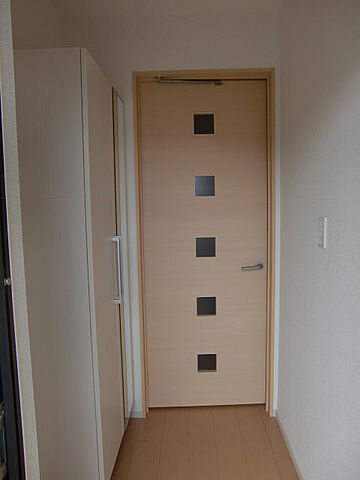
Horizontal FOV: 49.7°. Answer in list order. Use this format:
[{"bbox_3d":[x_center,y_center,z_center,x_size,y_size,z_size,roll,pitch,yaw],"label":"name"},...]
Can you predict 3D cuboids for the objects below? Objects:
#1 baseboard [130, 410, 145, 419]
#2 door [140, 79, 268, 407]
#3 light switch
[{"bbox_3d":[-0.268,1.086,2.421,0.100,0.047,0.010,-1,7,2],"label":"baseboard"},{"bbox_3d":[0.156,0.071,2.400,0.745,2.020,0.036,-1,7,-1],"label":"door"},{"bbox_3d":[0.547,-0.031,1.491,0.011,0.120,0.070,-1,7,2],"label":"light switch"}]

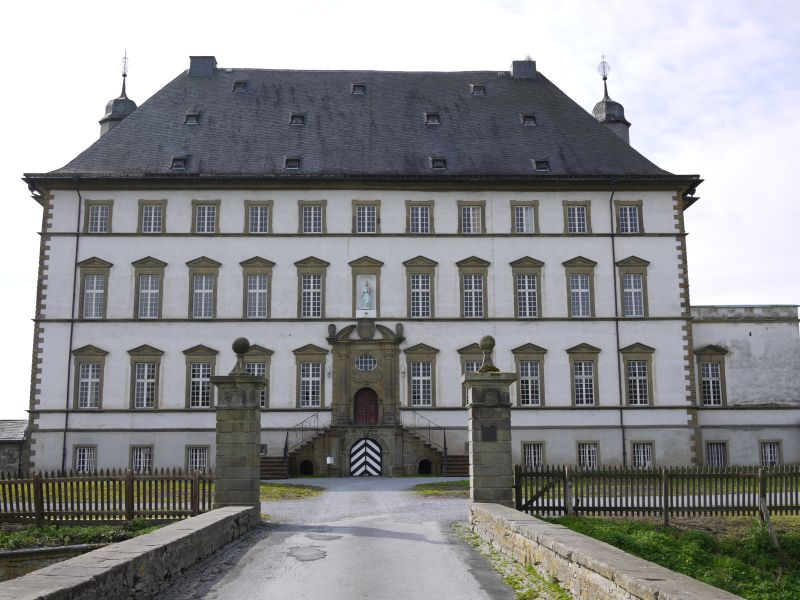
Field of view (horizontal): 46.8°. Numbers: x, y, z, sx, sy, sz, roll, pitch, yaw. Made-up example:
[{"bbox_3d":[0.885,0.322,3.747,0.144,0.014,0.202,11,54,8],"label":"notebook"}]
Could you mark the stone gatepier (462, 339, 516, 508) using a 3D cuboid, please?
[{"bbox_3d":[1.625,2.282,16.826,0.900,3.267,0.880,0,-10,-2],"label":"stone gatepier"}]

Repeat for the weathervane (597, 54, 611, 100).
[{"bbox_3d":[14.957,-16.355,67.612,1.000,3.427,0.500,0,-10,-2],"label":"weathervane"}]

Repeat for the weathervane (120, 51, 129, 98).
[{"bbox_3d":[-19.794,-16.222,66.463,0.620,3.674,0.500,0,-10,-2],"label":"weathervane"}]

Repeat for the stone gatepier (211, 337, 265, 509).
[{"bbox_3d":[-2.929,2.263,16.682,0.900,3.240,0.880,0,-10,-2],"label":"stone gatepier"}]

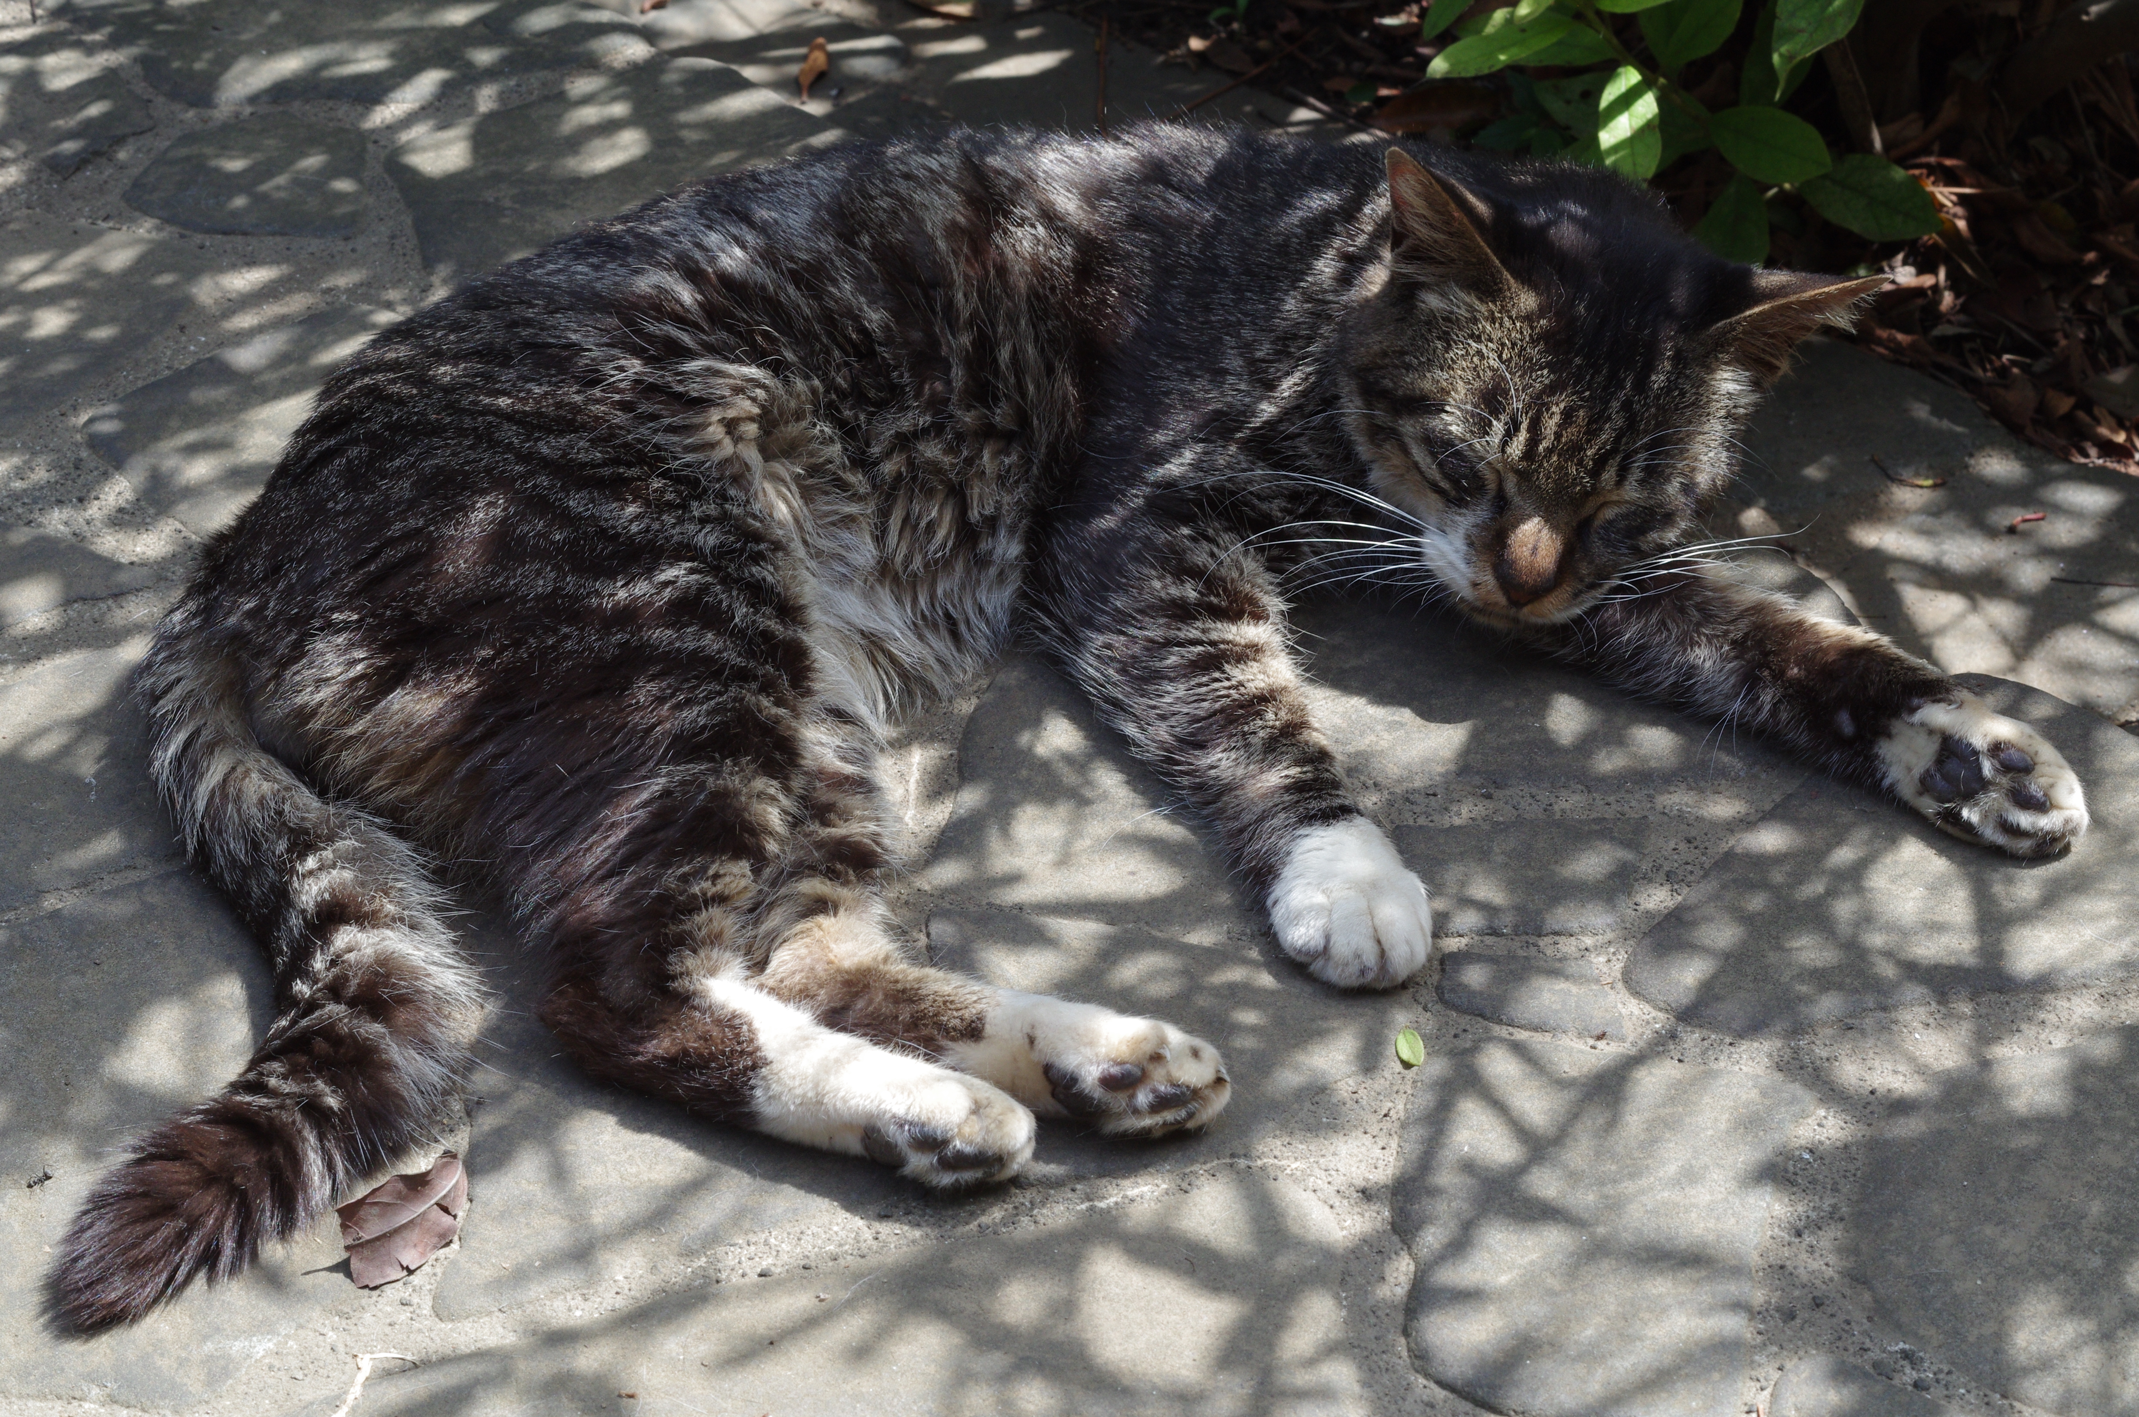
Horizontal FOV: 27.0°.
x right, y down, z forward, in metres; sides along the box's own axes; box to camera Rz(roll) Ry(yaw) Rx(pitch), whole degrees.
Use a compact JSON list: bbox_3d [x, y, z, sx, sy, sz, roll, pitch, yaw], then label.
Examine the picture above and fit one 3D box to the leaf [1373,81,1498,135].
[{"bbox_3d":[0.108,-0.177,1.311,0.040,0.009,0.020,-4,43,-4],"label":"leaf"}]

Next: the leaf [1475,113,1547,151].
[{"bbox_3d":[0.127,-0.167,1.286,0.024,0.005,0.017,-12,44,-13],"label":"leaf"}]

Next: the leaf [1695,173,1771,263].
[{"bbox_3d":[0.183,-0.134,1.229,0.023,0.006,0.034,15,84,2],"label":"leaf"}]

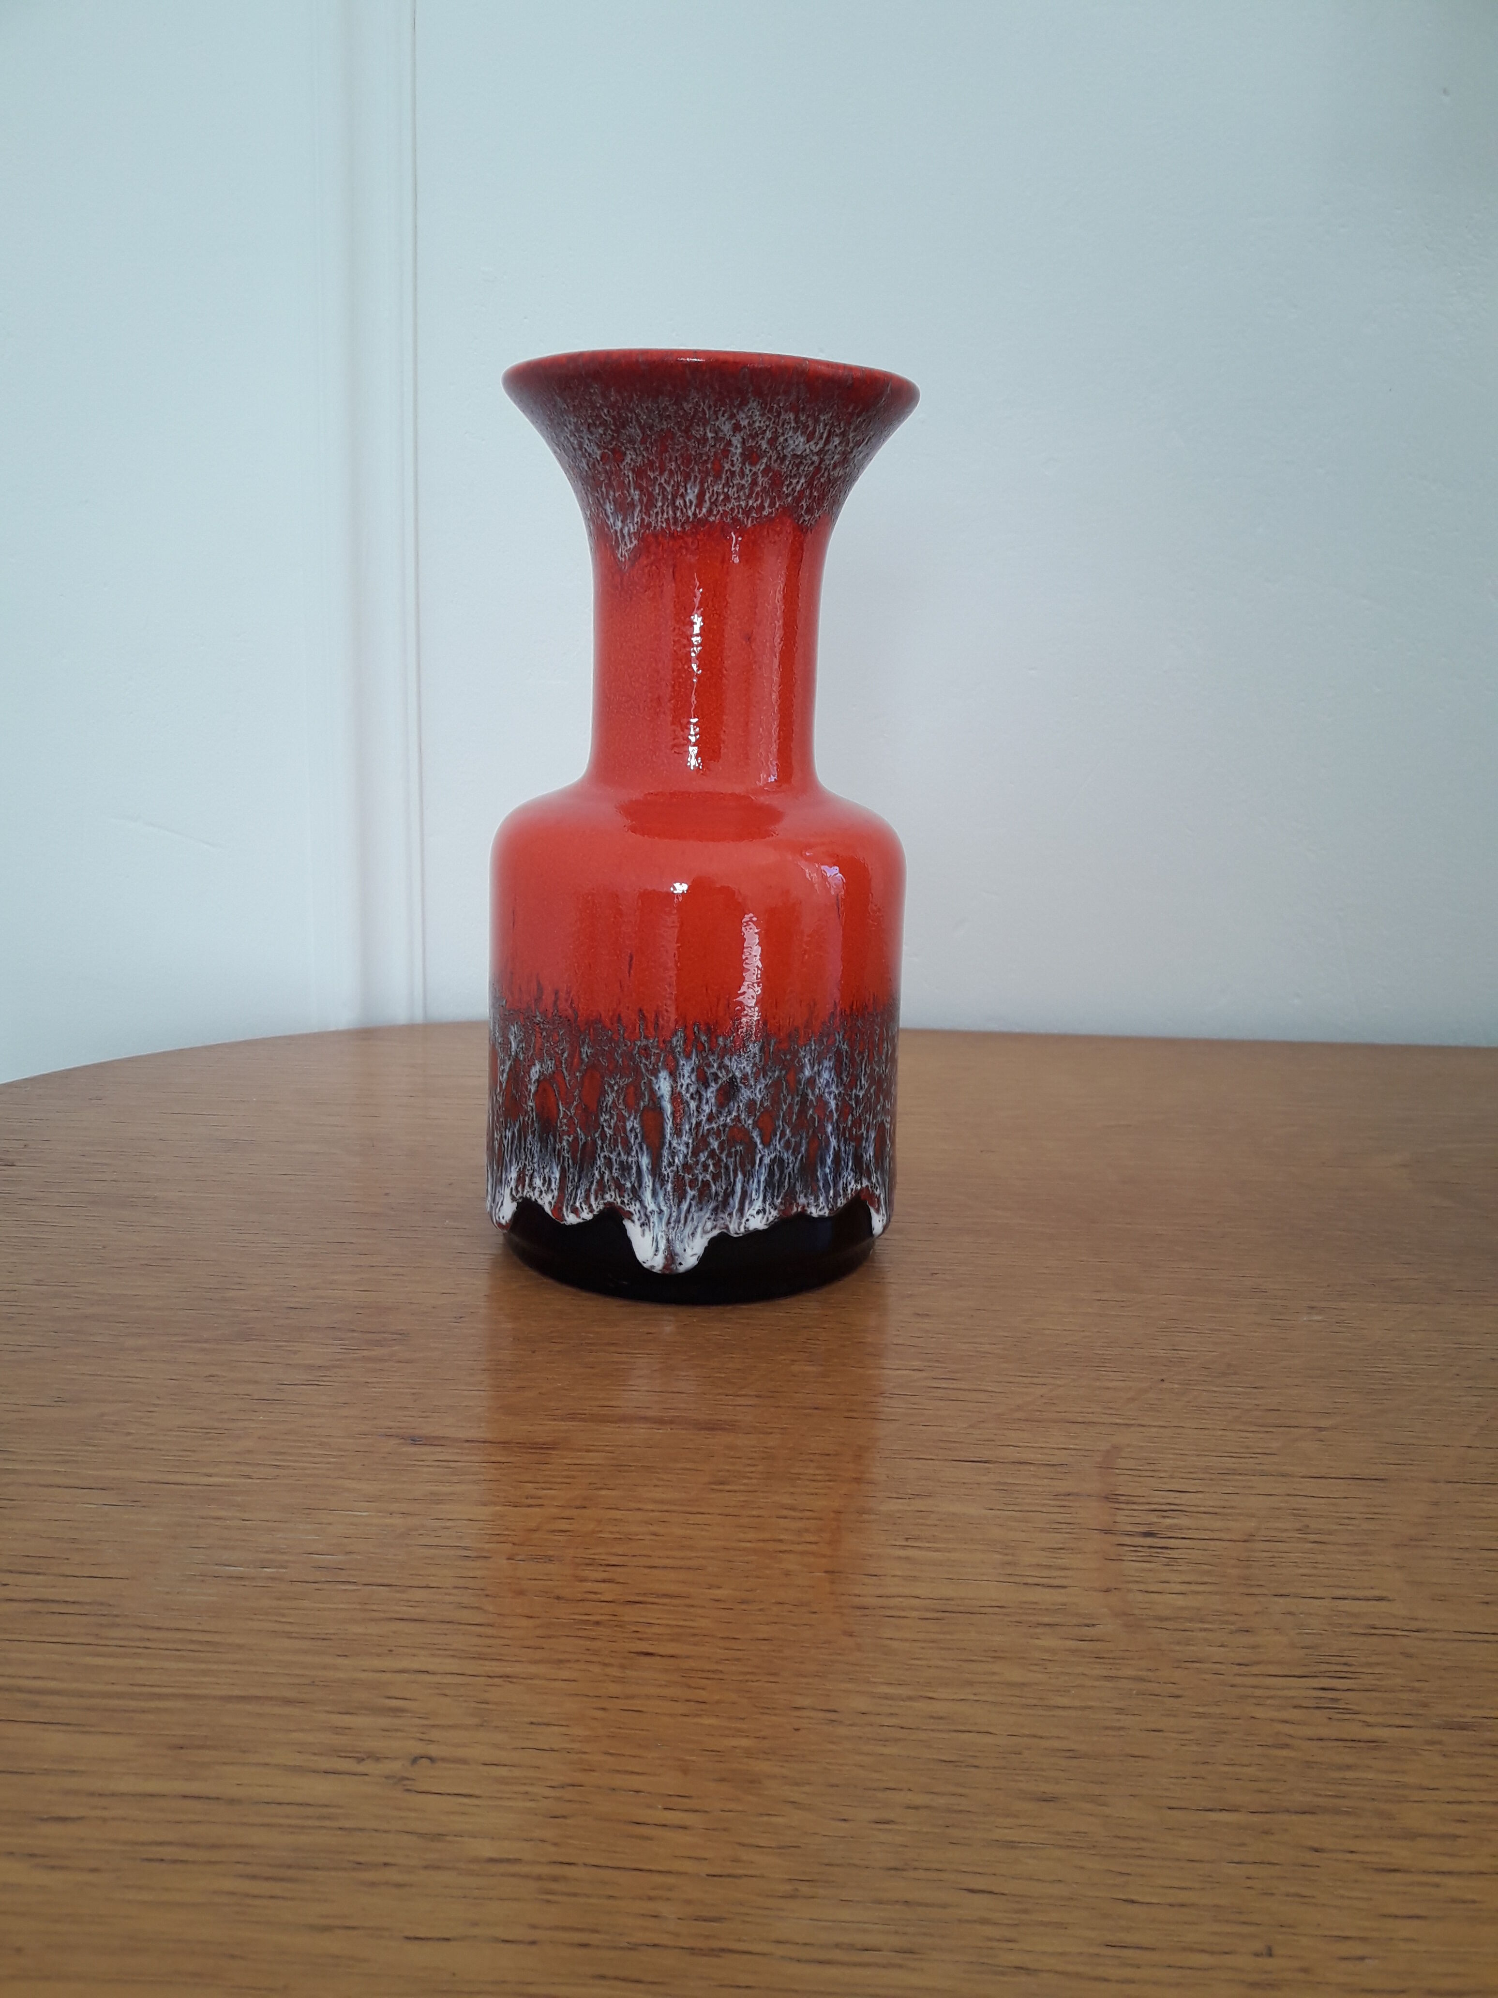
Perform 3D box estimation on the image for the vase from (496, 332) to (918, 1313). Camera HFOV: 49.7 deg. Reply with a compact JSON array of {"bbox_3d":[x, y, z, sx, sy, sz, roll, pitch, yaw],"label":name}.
[{"bbox_3d":[-0.012,-0.044,0.424,0.111,0.222,0.111,2,13,0],"label":"vase"}]

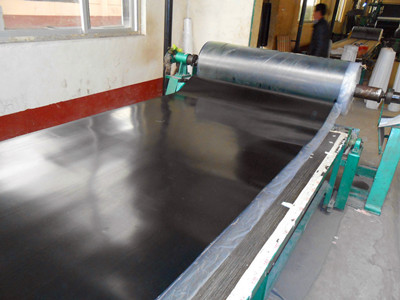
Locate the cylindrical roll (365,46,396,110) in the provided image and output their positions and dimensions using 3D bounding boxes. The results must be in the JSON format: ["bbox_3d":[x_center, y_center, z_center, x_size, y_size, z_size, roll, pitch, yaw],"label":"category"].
[{"bbox_3d":[3.180,-1.260,5.300,0.265,0.990,0.265,3,24,0],"label":"cylindrical roll"}]

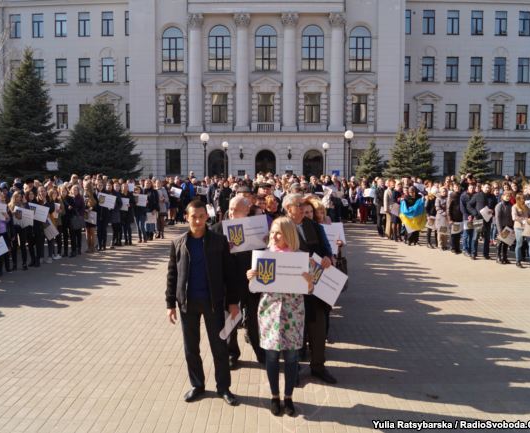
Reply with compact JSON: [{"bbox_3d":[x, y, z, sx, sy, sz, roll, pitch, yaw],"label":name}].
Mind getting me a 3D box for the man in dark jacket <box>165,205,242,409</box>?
[{"bbox_3d":[-0.533,0.729,4.239,0.620,1.750,0.380,0,5,-3],"label":"man in dark jacket"}]

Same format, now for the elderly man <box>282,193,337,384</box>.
[{"bbox_3d":[0.417,0.672,4.673,0.560,1.798,0.460,-2,5,-27],"label":"elderly man"}]

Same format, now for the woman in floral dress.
[{"bbox_3d":[0.134,0.815,3.982,0.540,1.624,0.460,0,5,0],"label":"woman in floral dress"}]

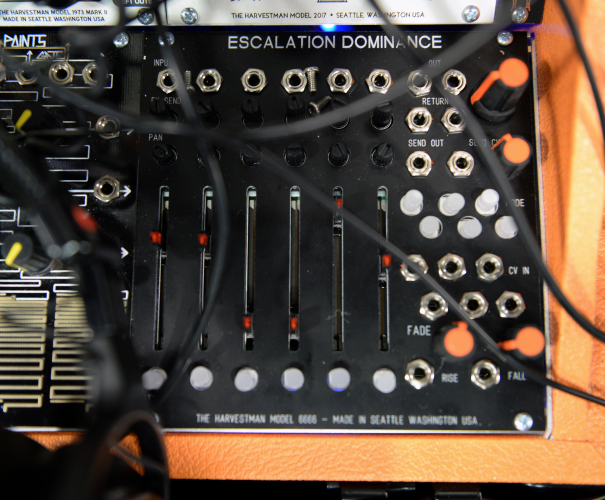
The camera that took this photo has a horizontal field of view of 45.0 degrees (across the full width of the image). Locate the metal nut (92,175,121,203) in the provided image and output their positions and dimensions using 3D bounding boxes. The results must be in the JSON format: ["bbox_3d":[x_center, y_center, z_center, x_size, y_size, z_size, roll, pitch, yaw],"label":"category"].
[{"bbox_3d":[-0.062,-0.019,0.231,0.008,0.003,0.009,0,80,1],"label":"metal nut"}]

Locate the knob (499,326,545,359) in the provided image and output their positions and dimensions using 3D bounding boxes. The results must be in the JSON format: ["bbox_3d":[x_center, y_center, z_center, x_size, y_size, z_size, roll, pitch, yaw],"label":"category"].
[{"bbox_3d":[0.064,0.028,0.215,0.012,0.017,0.011,-4,80,0],"label":"knob"}]

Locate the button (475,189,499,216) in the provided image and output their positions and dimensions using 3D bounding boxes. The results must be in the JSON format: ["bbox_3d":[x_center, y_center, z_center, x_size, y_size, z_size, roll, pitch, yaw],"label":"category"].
[{"bbox_3d":[0.058,-0.015,0.229,0.007,0.006,0.007,0,81,1],"label":"button"}]

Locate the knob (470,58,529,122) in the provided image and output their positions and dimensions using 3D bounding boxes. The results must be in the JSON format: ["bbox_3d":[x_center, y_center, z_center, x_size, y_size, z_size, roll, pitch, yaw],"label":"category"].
[{"bbox_3d":[0.063,-0.051,0.228,0.015,0.019,0.015,-10,80,-1],"label":"knob"}]

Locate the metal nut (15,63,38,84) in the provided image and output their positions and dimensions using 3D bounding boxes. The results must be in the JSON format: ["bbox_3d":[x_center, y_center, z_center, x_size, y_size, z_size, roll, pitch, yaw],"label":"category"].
[{"bbox_3d":[-0.091,-0.058,0.240,0.008,0.002,0.008,0,80,1],"label":"metal nut"}]

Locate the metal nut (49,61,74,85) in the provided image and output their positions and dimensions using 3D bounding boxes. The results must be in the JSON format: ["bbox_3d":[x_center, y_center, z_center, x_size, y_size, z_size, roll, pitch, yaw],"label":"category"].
[{"bbox_3d":[-0.079,-0.058,0.241,0.008,0.003,0.008,0,80,1],"label":"metal nut"}]

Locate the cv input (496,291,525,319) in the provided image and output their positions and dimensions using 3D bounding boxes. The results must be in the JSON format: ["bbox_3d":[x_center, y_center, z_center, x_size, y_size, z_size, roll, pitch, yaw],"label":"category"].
[{"bbox_3d":[0.064,0.017,0.224,0.009,0.003,0.008,11,81,3],"label":"cv input"}]

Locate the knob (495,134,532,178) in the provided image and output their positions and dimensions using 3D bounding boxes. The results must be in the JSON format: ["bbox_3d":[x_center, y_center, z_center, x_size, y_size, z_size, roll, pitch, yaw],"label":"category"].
[{"bbox_3d":[0.065,-0.029,0.227,0.012,0.013,0.013,0,81,0],"label":"knob"}]

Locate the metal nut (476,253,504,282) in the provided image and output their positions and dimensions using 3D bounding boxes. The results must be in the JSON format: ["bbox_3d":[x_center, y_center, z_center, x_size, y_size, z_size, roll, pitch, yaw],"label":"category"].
[{"bbox_3d":[0.058,0.006,0.227,0.009,0.003,0.009,0,81,1],"label":"metal nut"}]

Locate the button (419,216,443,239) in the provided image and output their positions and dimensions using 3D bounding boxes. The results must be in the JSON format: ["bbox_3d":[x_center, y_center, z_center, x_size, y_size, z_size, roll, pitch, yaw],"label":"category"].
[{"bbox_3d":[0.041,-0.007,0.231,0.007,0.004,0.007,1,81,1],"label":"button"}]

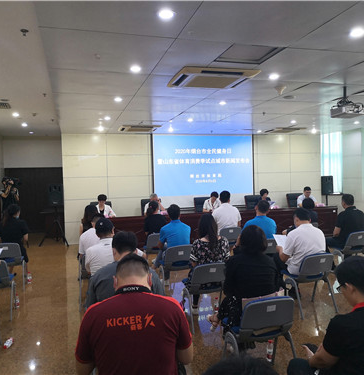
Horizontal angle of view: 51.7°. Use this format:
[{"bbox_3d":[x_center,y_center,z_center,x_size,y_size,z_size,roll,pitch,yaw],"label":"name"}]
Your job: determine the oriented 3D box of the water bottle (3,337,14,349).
[{"bbox_3d":[-1.779,1.599,3.864,0.064,0.064,0.205,-2,2,-3],"label":"water bottle"}]

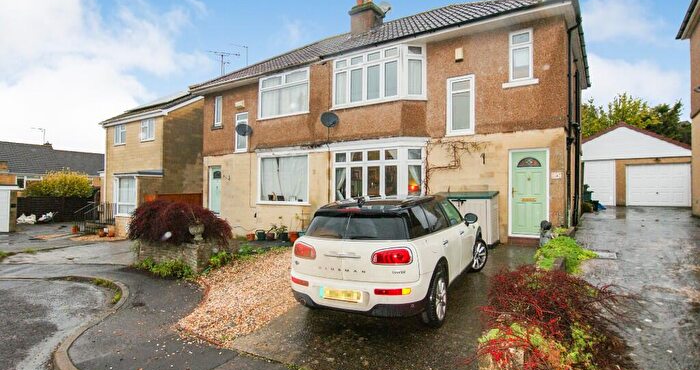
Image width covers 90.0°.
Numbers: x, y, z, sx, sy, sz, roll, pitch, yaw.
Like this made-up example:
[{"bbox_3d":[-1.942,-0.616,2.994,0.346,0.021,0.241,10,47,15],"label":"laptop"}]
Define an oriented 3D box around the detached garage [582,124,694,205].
[{"bbox_3d":[15.796,-1.068,20.819,6.300,4.400,5.800,0,-1,36],"label":"detached garage"}]

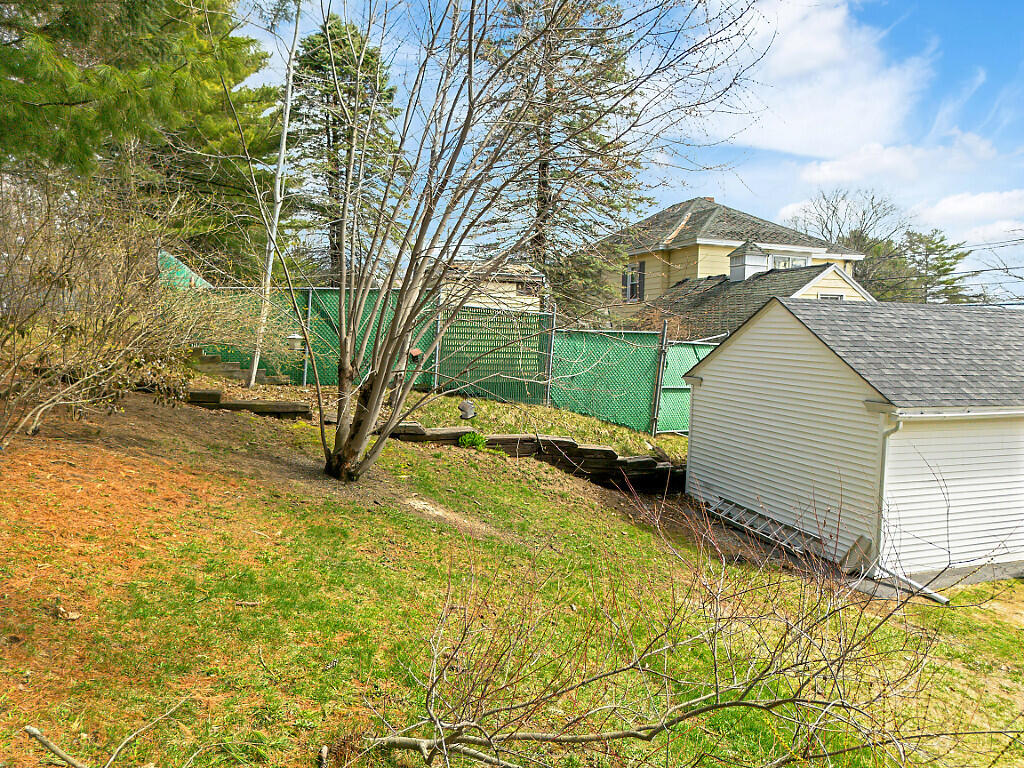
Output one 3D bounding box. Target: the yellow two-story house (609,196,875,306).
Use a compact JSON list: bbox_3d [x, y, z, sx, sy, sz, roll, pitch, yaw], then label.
[{"bbox_3d":[7.821,-3.537,29.961,8.854,8.622,11.515,0,5,-18],"label":"yellow two-story house"}]

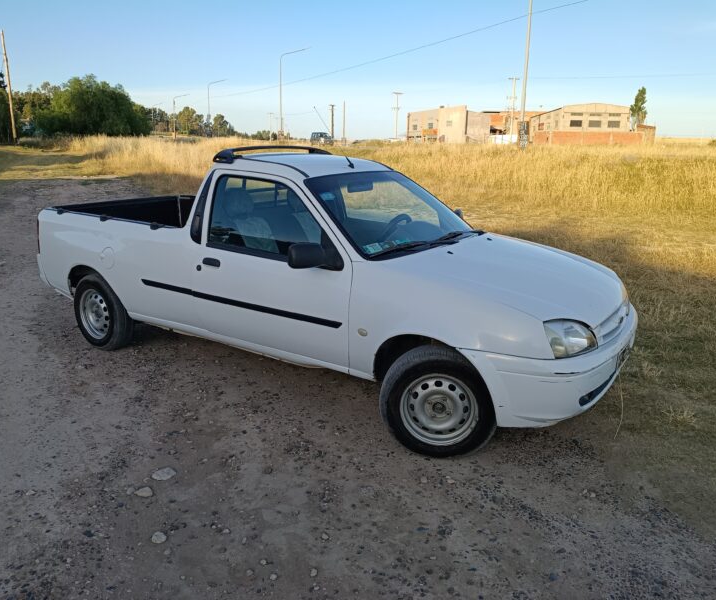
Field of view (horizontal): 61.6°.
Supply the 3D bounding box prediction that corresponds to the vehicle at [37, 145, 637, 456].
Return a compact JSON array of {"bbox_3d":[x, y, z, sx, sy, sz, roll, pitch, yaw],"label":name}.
[{"bbox_3d":[-0.404,-0.301,4.246,4.420,1.500,1.750,10,18,33],"label":"vehicle"}]

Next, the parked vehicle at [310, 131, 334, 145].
[{"bbox_3d":[-5.280,-24.049,89.681,1.750,1.887,4.000,-13,20,-40],"label":"parked vehicle"}]

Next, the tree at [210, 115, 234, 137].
[{"bbox_3d":[-38.980,-49.538,173.957,6.907,7.961,6.907,0,15,0],"label":"tree"}]

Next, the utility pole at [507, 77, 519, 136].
[{"bbox_3d":[26.230,-31.947,102.034,2.000,10.832,0.400,-5,16,-17],"label":"utility pole"}]

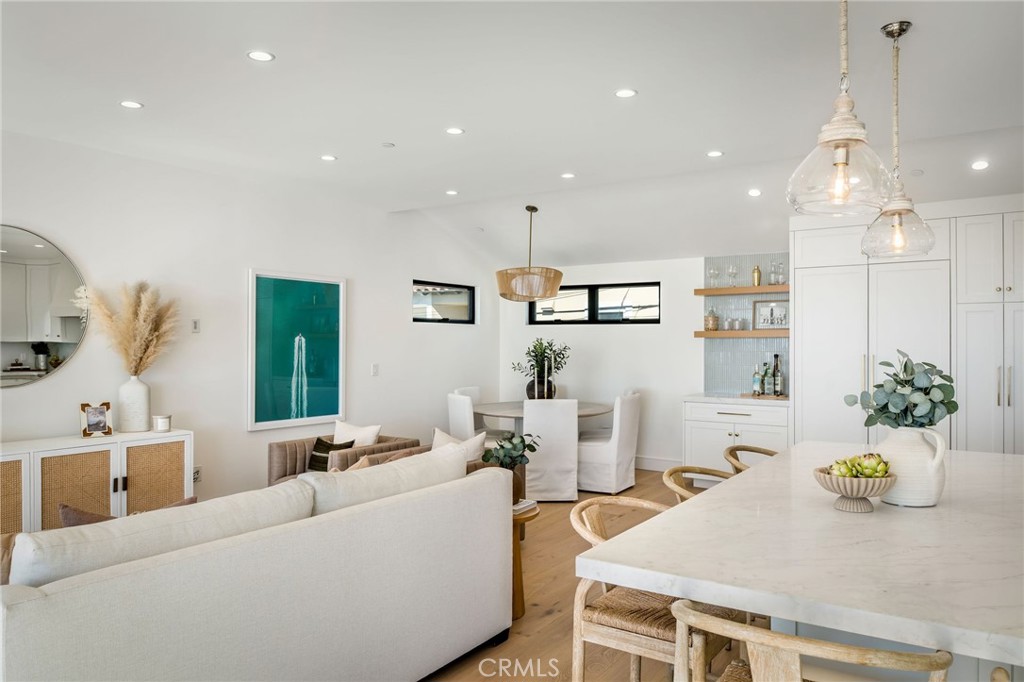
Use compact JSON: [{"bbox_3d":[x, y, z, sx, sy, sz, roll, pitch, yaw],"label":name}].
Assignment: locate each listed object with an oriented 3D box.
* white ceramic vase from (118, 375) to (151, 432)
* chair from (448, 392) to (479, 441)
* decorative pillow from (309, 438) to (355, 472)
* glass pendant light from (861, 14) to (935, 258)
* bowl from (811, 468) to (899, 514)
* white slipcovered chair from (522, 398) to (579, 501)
[{"bbox_3d":[-2.747,0.454,4.969,0.195,0.405,0.195,0,-1,34],"label":"white ceramic vase"},{"bbox_3d":[-0.263,1.013,6.865,0.620,0.960,0.500,1,-1,-33],"label":"chair"},{"bbox_3d":[-1.392,0.887,5.270,0.425,0.295,0.125,0,-25,34],"label":"decorative pillow"},{"bbox_3d":[1.643,-0.851,2.907,0.275,0.980,0.275,0,0,34],"label":"glass pendant light"},{"bbox_3d":[1.093,0.476,2.177,0.236,0.115,0.236,0,0,34],"label":"bowl"},{"bbox_3d":[0.337,1.006,6.454,0.495,0.950,0.610,0,-1,-2],"label":"white slipcovered chair"}]

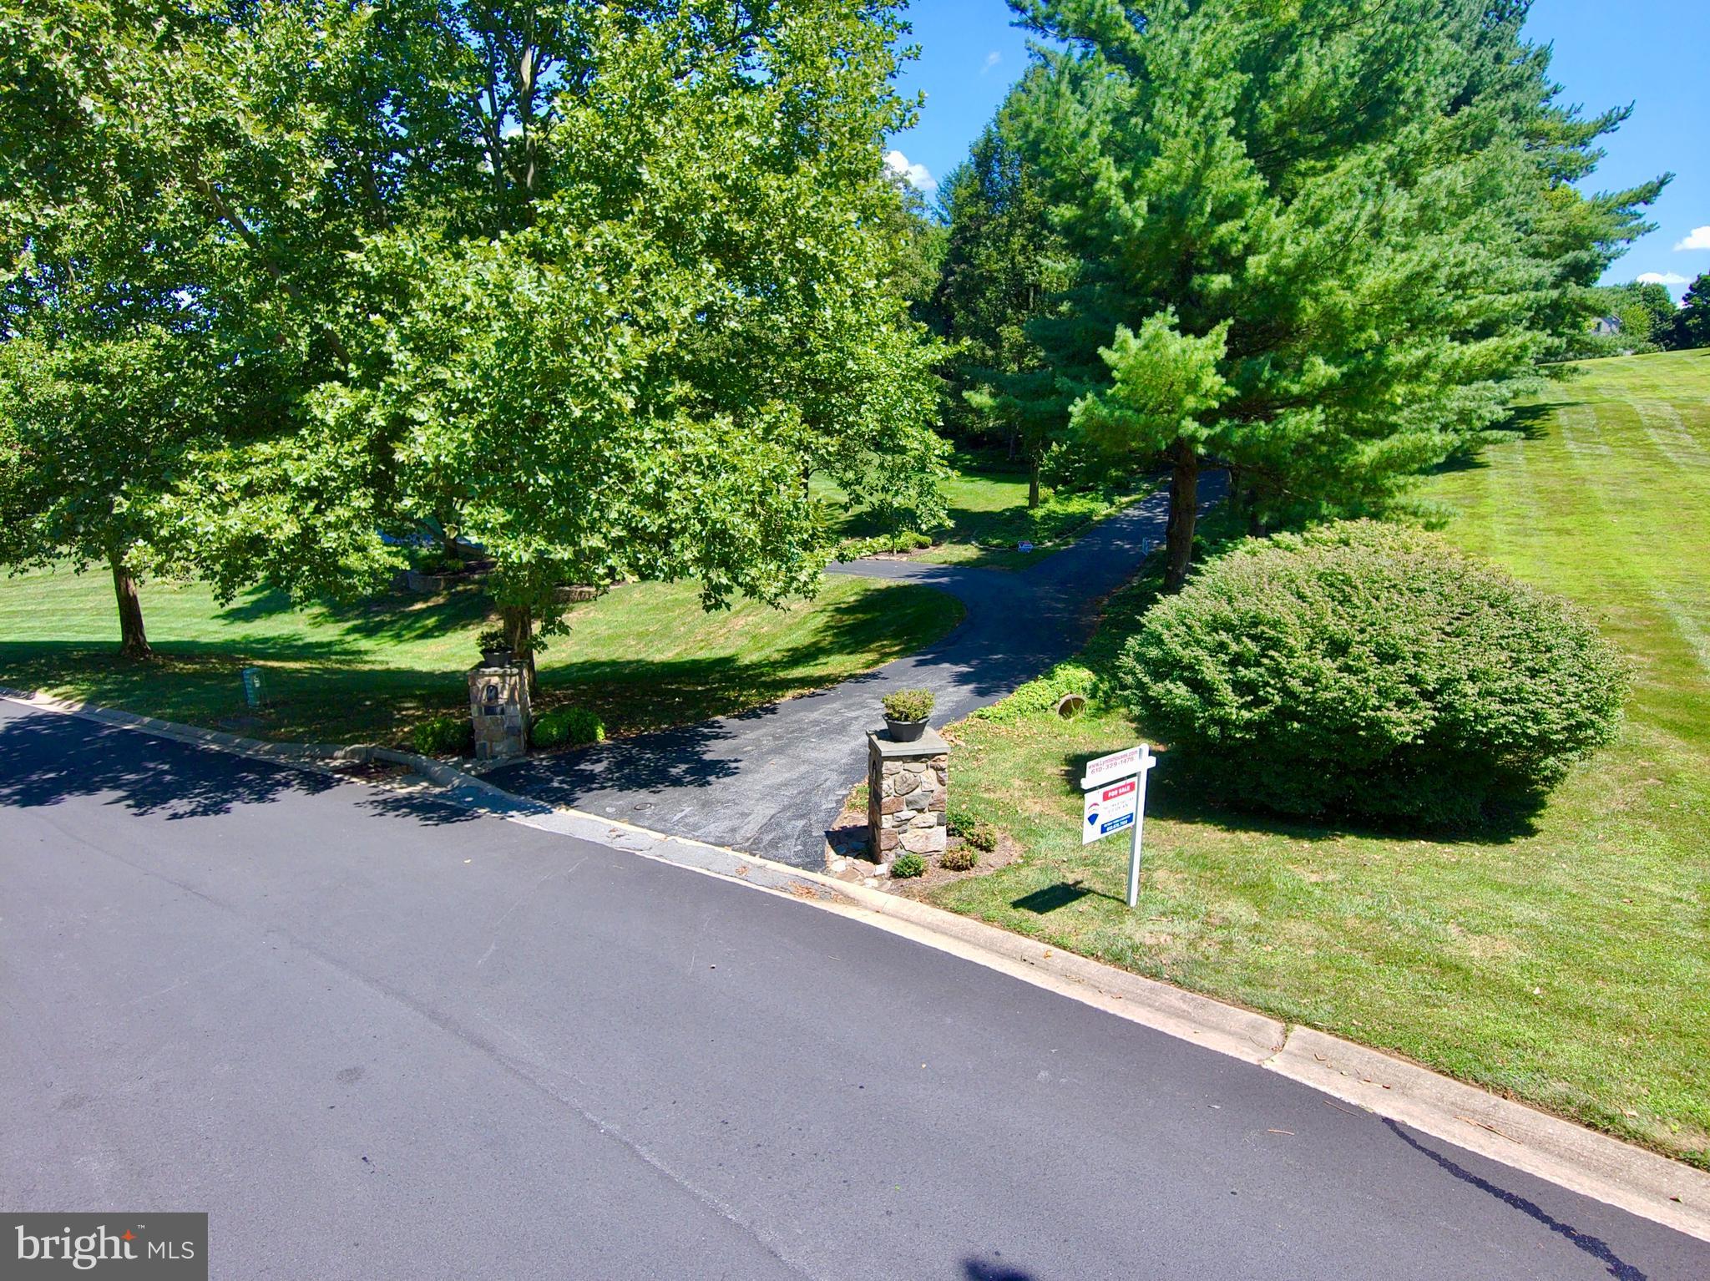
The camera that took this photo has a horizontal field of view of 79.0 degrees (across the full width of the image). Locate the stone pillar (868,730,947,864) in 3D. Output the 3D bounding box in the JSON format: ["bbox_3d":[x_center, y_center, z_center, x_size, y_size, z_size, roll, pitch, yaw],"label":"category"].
[{"bbox_3d":[0.679,2.021,13.505,0.870,1.520,0.870,-2,13,-10],"label":"stone pillar"}]

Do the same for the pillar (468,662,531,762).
[{"bbox_3d":[-6.395,1.233,18.813,0.860,1.570,0.860,-1,13,-6],"label":"pillar"}]

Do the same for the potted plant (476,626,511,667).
[{"bbox_3d":[-6.463,0.127,18.574,0.650,0.640,0.630,-1,13,-6],"label":"potted plant"}]

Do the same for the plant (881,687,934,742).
[{"bbox_3d":[0.682,0.948,13.333,0.660,0.620,0.640,-2,13,-10],"label":"plant"}]

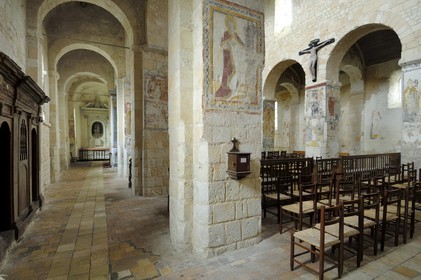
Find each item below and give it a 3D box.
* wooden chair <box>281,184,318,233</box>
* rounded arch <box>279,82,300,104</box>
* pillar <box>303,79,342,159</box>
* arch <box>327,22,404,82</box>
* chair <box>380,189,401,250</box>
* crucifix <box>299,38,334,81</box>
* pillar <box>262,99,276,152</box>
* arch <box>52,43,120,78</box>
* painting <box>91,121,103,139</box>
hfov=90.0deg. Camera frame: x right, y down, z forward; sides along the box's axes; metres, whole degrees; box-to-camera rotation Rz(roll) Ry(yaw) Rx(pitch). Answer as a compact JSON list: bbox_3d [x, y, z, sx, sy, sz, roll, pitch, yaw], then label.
[{"bbox_3d":[1.460,1.144,3.505,0.410,0.880,0.400,-1,2,-27],"label":"wooden chair"},{"bbox_3d":[4.617,-2.911,13.220,2.180,1.180,0.480,-1,2,-27],"label":"rounded arch"},{"bbox_3d":[4.935,-0.459,9.288,0.940,3.700,0.997,-1,2,-27],"label":"pillar"},{"bbox_3d":[5.707,-3.098,7.716,0.940,1.680,2.379,-1,2,-27],"label":"arch"},{"bbox_3d":[2.562,1.153,3.225,0.405,0.880,0.405,-1,2,-27],"label":"chair"},{"bbox_3d":[4.409,-3.367,8.880,0.280,1.780,1.650,-1,2,-27],"label":"crucifix"},{"bbox_3d":[3.205,-0.529,12.589,0.920,3.620,0.970,-1,2,-27],"label":"pillar"},{"bbox_3d":[-4.476,-2.833,7.710,2.160,1.150,0.470,-1,2,-27],"label":"arch"},{"bbox_3d":[-7.729,-0.670,14.451,0.691,1.156,0.080,-1,2,-27],"label":"painting"}]

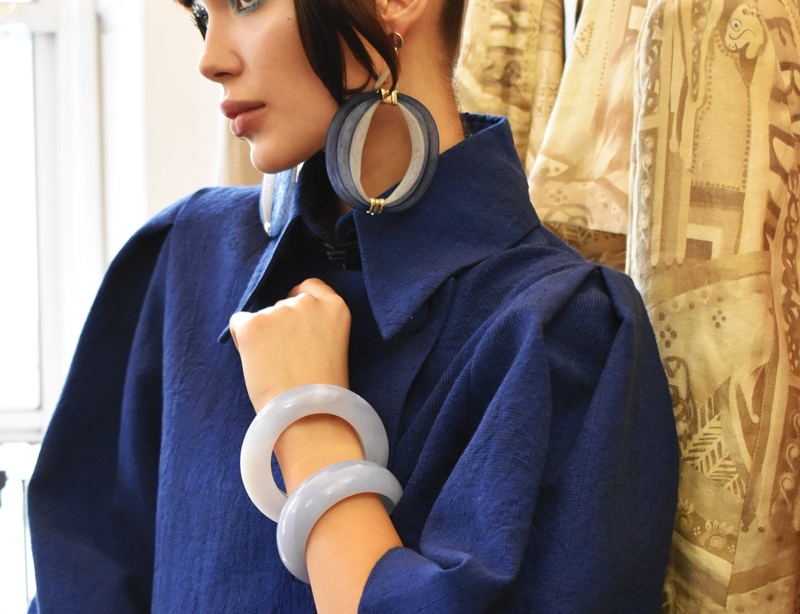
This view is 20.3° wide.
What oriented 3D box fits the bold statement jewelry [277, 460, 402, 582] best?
[{"bbox_3d":[-0.034,0.140,1.420,0.094,0.094,0.026,-14,40,-18],"label":"bold statement jewelry"}]

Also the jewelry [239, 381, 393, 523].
[{"bbox_3d":[-0.054,0.097,1.440,0.097,0.097,0.025,-5,19,-14],"label":"jewelry"}]

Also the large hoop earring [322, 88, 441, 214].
[{"bbox_3d":[-0.012,-0.101,1.460,0.077,0.083,0.020,5,-1,-11],"label":"large hoop earring"}]

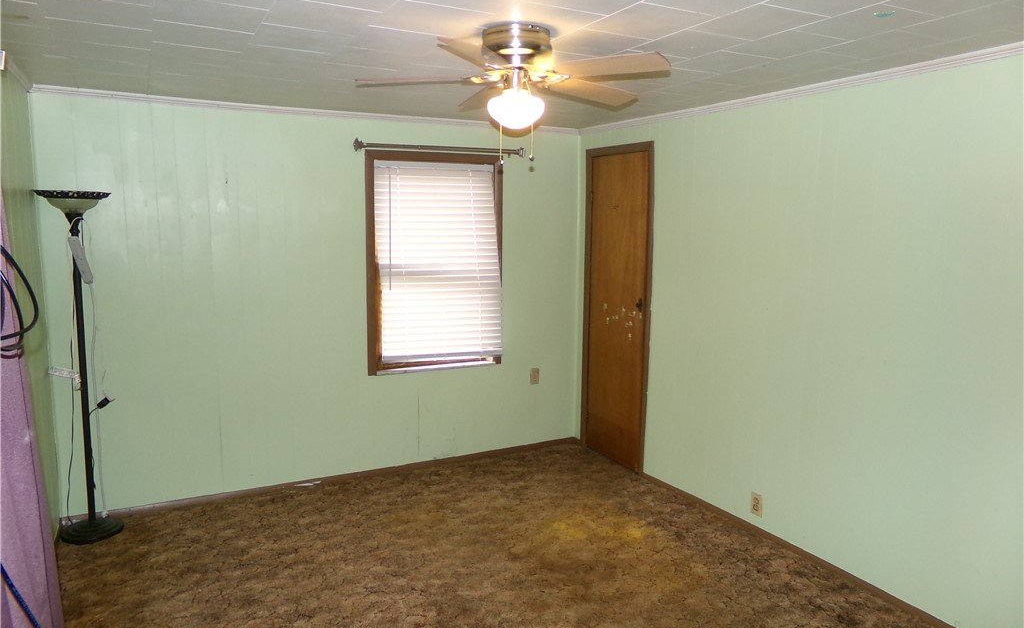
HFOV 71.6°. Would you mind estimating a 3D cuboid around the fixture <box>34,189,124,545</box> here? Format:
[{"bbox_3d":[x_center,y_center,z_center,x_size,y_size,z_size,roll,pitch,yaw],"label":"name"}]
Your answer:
[{"bbox_3d":[-2.075,0.263,3.443,0.308,1.685,0.308,-3,8,-28],"label":"fixture"}]

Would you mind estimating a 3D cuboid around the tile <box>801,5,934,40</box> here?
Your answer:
[{"bbox_3d":[1.115,-0.915,2.231,0.306,0.020,0.311,-3,8,-28],"label":"tile"}]

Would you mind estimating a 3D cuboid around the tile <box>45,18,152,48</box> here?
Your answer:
[{"bbox_3d":[-1.416,-0.968,2.454,0.306,0.020,0.311,-3,8,-28],"label":"tile"}]

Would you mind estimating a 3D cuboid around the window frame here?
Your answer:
[{"bbox_3d":[-0.472,-0.317,4.466,0.909,1.353,0.081,-3,8,-28],"label":"window frame"}]

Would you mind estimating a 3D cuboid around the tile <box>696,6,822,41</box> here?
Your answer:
[{"bbox_3d":[0.778,-0.924,2.249,0.305,0.020,0.305,-3,8,-28],"label":"tile"}]

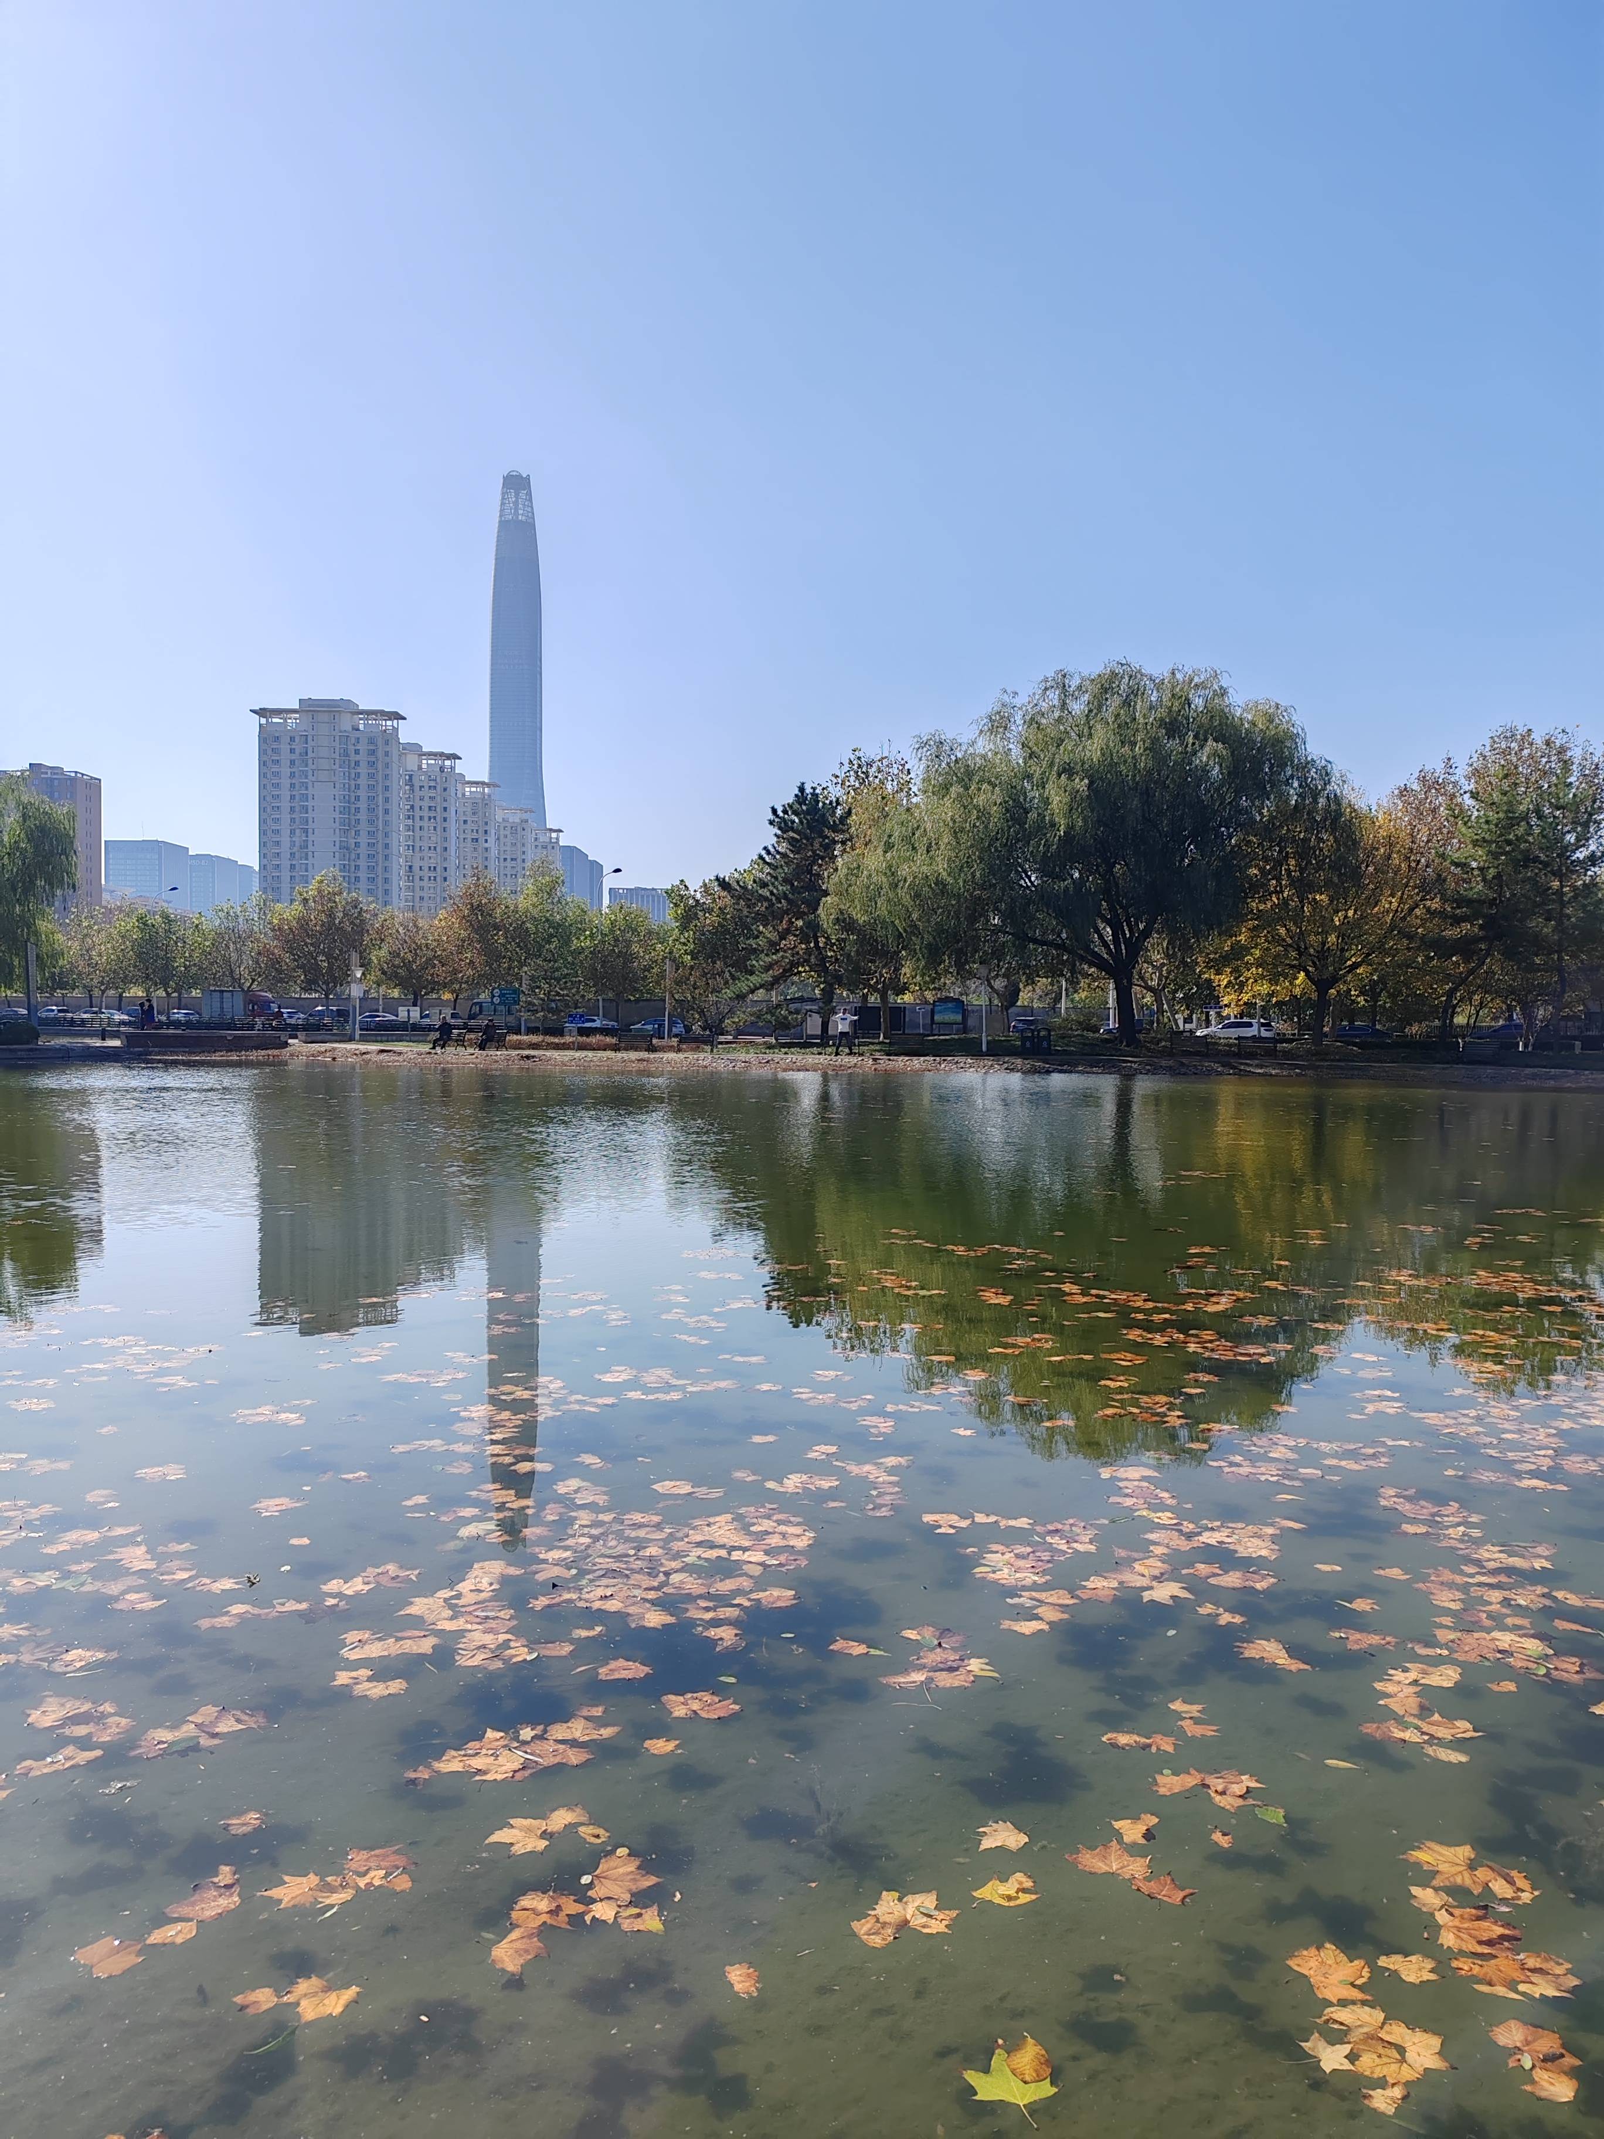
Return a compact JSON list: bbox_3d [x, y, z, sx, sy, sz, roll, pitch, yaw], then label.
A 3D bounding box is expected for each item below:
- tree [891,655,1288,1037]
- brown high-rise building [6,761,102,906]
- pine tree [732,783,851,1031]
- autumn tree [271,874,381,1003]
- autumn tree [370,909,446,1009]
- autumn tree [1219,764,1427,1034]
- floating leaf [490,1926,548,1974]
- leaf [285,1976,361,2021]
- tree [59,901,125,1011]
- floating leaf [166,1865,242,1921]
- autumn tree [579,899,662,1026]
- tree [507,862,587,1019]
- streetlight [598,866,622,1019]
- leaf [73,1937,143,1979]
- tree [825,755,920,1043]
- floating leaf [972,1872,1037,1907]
[{"bbox_3d":[11.378,-8.255,64.773,16.000,14.720,15.000,1,2,0],"label":"tree"},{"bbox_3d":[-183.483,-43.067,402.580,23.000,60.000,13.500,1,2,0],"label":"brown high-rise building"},{"bbox_3d":[-0.366,-7.027,74.858,6.000,11.698,5.600,1,2,0],"label":"pine tree"},{"bbox_3d":[-38.092,-9.414,133.195,8.800,12.480,8.200,1,2,0],"label":"autumn tree"},{"bbox_3d":[-27.851,-6.971,117.849,5.300,8.582,5.300,1,2,0],"label":"autumn tree"},{"bbox_3d":[24.116,-7.716,78.209,10.300,13.400,9.500,1,2,0],"label":"autumn tree"},{"bbox_3d":[-0.536,1.667,3.157,0.107,0.030,0.145,0,2,-16],"label":"floating leaf"},{"bbox_3d":[-0.835,1.594,2.879,0.132,0.022,0.130,1,2,0],"label":"leaf"},{"bbox_3d":[-57.874,-8.641,136.162,5.600,10.380,5.400,1,2,0],"label":"tree"},{"bbox_3d":[-1.173,1.655,3.353,0.125,0.035,0.178,1,2,15],"label":"floating leaf"},{"bbox_3d":[-13.114,-7.331,120.893,6.300,9.928,6.200,1,2,0],"label":"autumn tree"},{"bbox_3d":[-18.846,-8.886,123.194,6.300,12.420,6.000,1,2,0],"label":"tree"},{"bbox_3d":[-13.567,-8.308,118.622,0.400,12.005,2.200,2,2,37],"label":"streetlight"},{"bbox_3d":[-1.252,1.587,3.001,0.118,0.020,0.125,1,2,0],"label":"leaf"},{"bbox_3d":[3.334,-8.019,76.829,6.000,13.637,5.800,1,2,0],"label":"tree"},{"bbox_3d":[0.398,1.592,3.260,0.130,0.025,0.128,1,2,0],"label":"floating leaf"}]

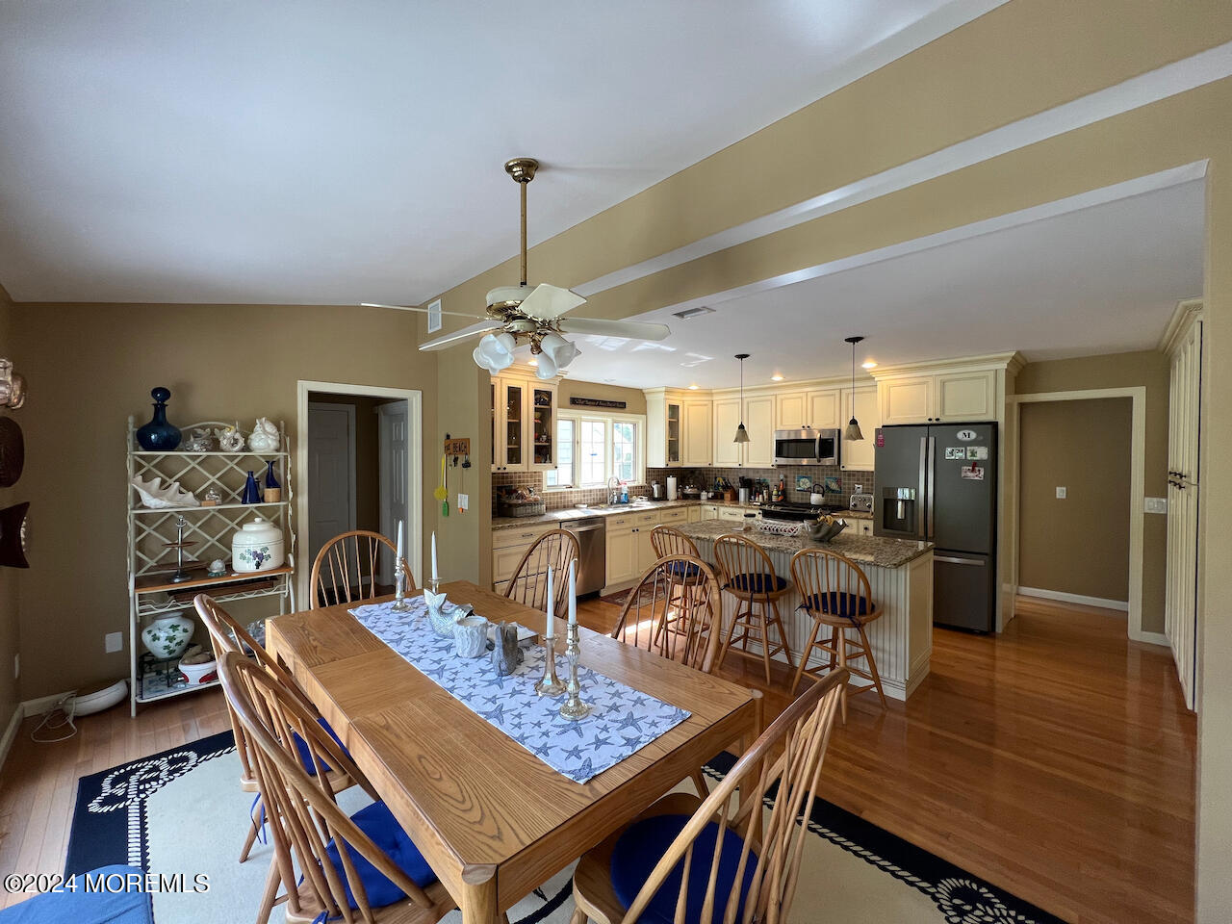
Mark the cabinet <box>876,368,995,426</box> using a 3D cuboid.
[{"bbox_3d":[3.200,-0.595,4.569,0.940,0.460,0.600,1,2,44],"label":"cabinet"}]

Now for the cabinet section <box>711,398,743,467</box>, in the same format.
[{"bbox_3d":[1.639,-0.388,6.422,0.453,0.925,0.335,1,1,43],"label":"cabinet section"}]

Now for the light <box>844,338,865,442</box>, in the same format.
[{"bbox_3d":[1.813,-0.550,3.528,0.155,0.769,0.155,-1,1,-43],"label":"light"}]

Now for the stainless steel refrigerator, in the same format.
[{"bbox_3d":[3.114,0.581,4.483,0.770,1.805,0.900,-1,1,-43],"label":"stainless steel refrigerator"}]

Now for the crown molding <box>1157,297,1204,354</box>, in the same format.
[{"bbox_3d":[3.847,-0.851,3.155,1.720,0.140,0.130,-1,2,-43],"label":"crown molding"}]

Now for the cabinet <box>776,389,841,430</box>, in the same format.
[{"bbox_3d":[2.401,-0.619,5.639,0.760,0.440,0.330,1,2,44],"label":"cabinet"}]

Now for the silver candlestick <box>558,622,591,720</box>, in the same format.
[{"bbox_3d":[-0.127,0.638,1.422,0.093,0.268,0.093,0,1,0],"label":"silver candlestick"}]

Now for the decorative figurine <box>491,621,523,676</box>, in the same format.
[{"bbox_3d":[-0.406,0.684,1.710,0.115,0.166,0.095,0,1,-6],"label":"decorative figurine"}]

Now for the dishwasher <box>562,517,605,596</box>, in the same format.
[{"bbox_3d":[-0.537,1.038,5.064,0.602,0.865,0.620,-1,1,-43],"label":"dishwasher"}]

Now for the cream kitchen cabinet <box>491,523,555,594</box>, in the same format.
[{"bbox_3d":[-1.038,1.043,4.598,0.764,0.870,0.620,-1,1,-43],"label":"cream kitchen cabinet"}]

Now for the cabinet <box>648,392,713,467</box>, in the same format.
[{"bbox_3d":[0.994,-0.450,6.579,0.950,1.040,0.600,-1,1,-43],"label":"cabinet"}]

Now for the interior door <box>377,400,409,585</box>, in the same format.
[{"bbox_3d":[-2.267,0.448,4.922,0.860,2.070,0.100,1,2,44],"label":"interior door"}]

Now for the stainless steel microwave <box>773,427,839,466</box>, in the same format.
[{"bbox_3d":[2.371,-0.175,5.621,0.760,0.420,0.400,1,2,44],"label":"stainless steel microwave"}]

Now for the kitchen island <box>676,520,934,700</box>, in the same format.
[{"bbox_3d":[1.375,1.050,3.739,0.900,0.915,1.840,-1,2,-45],"label":"kitchen island"}]

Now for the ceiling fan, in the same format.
[{"bbox_3d":[-0.385,-0.815,1.950,1.220,0.910,1.220,1,2,44],"label":"ceiling fan"}]

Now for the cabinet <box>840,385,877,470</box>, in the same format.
[{"bbox_3d":[2.841,-0.364,5.222,0.460,0.940,0.330,1,2,44],"label":"cabinet"}]

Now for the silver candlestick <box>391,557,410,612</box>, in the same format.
[{"bbox_3d":[-1.101,0.622,2.362,0.093,0.268,0.093,-1,1,-43],"label":"silver candlestick"}]

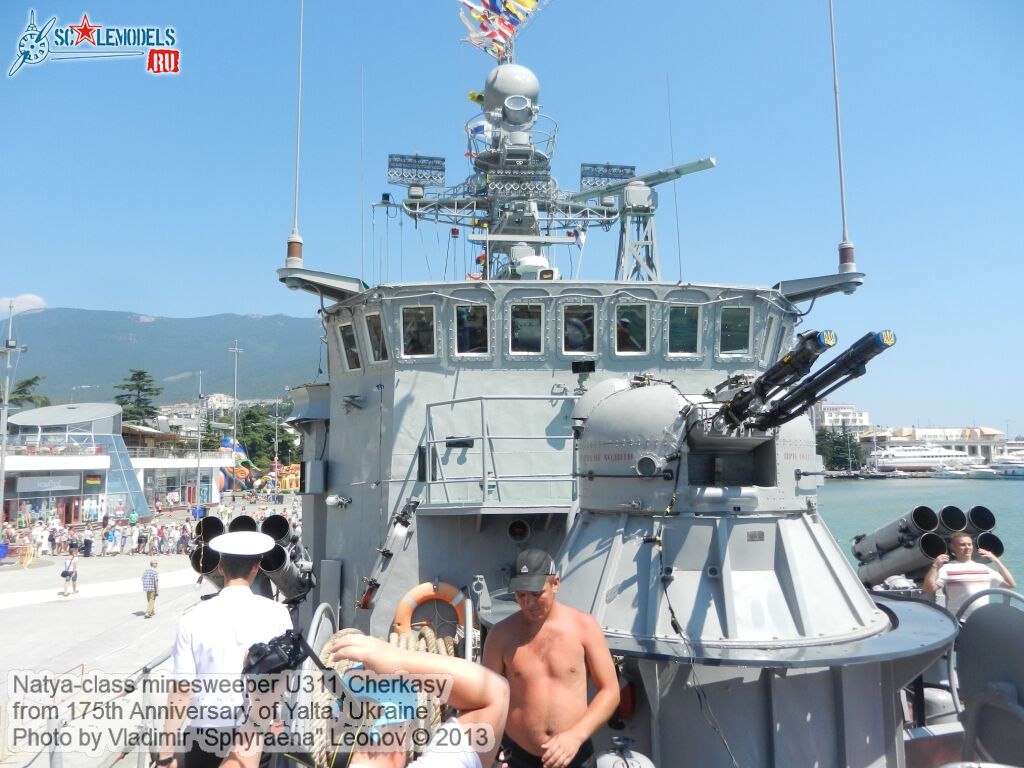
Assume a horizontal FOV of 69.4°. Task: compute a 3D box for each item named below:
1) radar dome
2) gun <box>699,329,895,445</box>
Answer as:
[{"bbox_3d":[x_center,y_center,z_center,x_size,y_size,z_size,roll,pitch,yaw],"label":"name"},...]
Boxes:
[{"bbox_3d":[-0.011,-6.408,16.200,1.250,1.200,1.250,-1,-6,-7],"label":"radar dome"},{"bbox_3d":[1.554,0.059,4.124,0.460,0.300,1.480,-1,-20,-7],"label":"gun"}]

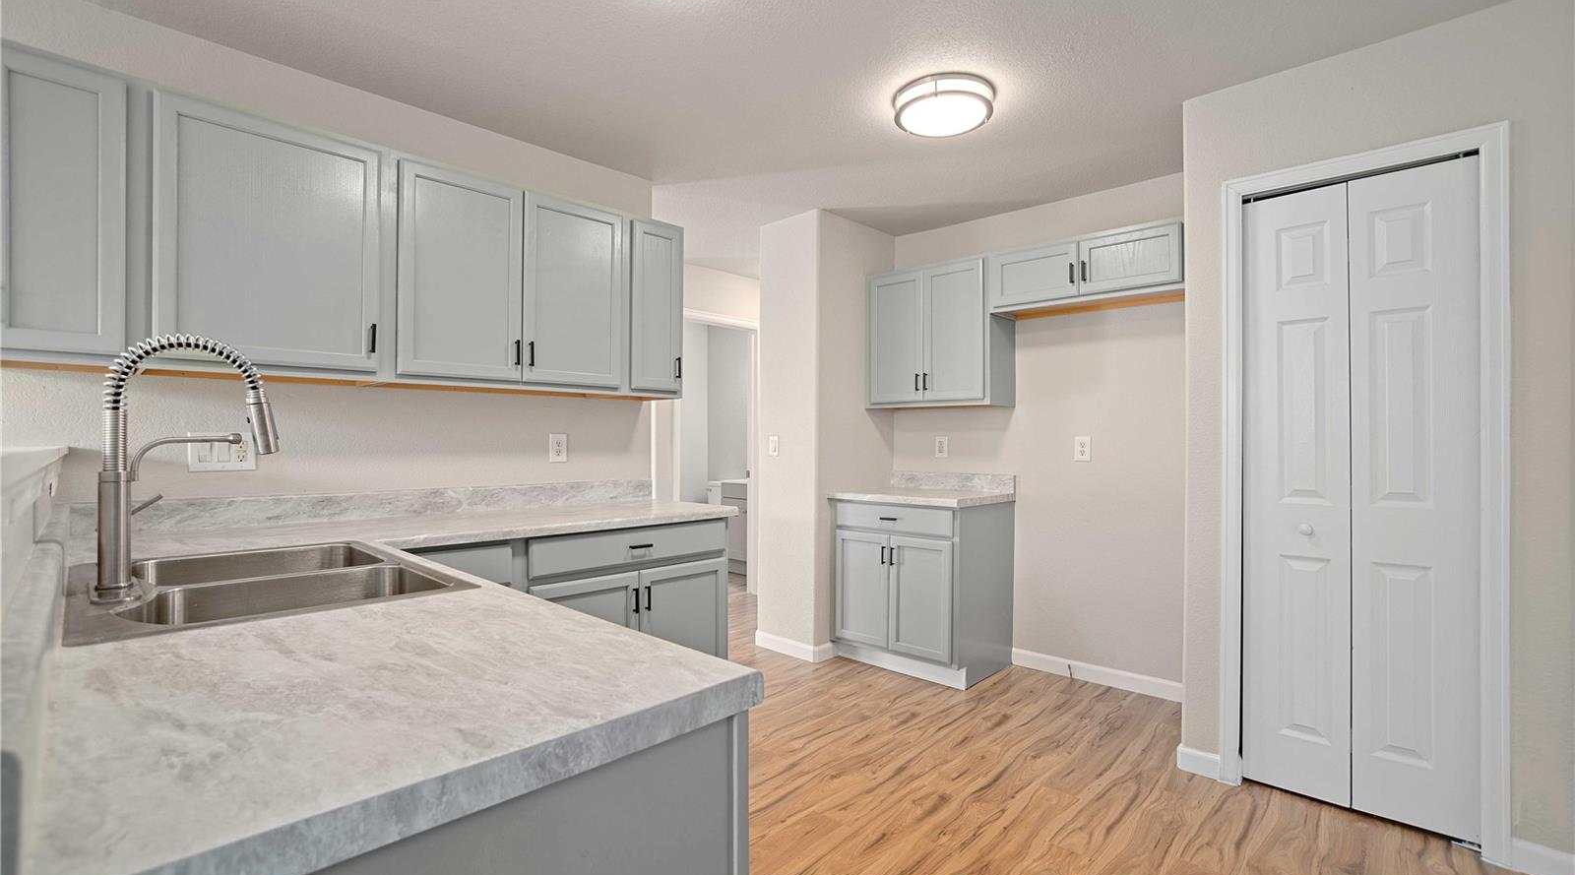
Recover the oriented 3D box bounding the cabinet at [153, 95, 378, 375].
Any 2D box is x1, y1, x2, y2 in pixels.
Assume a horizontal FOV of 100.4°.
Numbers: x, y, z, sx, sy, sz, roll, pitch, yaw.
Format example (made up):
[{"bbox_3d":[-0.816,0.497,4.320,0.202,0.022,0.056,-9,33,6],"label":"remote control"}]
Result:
[{"bbox_3d":[-1.579,-0.552,2.003,0.525,0.715,0.325,0,0,-44],"label":"cabinet"}]

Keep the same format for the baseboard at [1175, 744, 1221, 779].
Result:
[{"bbox_3d":[1.464,1.165,2.341,0.135,0.090,0.018,0,0,42],"label":"baseboard"}]

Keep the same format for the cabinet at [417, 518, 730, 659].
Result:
[{"bbox_3d":[-0.880,0.762,2.459,1.160,0.876,0.620,0,0,-44],"label":"cabinet"}]

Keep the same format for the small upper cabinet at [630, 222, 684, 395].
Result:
[{"bbox_3d":[-0.670,-0.550,2.880,0.290,0.745,0.325,0,0,-44],"label":"small upper cabinet"}]

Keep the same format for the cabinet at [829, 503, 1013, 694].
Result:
[{"bbox_3d":[0.715,0.773,3.556,0.775,0.876,0.590,0,0,42],"label":"cabinet"}]

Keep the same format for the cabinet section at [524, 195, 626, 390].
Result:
[{"bbox_3d":[-0.924,-0.555,2.675,0.415,0.729,0.310,1,0,-44],"label":"cabinet section"}]

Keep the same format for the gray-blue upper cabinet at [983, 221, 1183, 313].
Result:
[{"bbox_3d":[1.428,-0.762,3.087,0.870,0.300,0.330,0,0,42],"label":"gray-blue upper cabinet"}]

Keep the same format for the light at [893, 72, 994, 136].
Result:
[{"bbox_3d":[0.571,-1.199,2.399,0.364,0.066,0.364,0,0,0],"label":"light"}]

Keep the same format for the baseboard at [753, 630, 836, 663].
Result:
[{"bbox_3d":[0.047,1.164,3.732,0.478,0.090,0.178,0,0,42],"label":"baseboard"}]

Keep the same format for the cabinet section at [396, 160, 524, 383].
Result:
[{"bbox_3d":[-1.228,-0.555,2.386,0.424,0.729,0.310,1,0,-44],"label":"cabinet section"}]

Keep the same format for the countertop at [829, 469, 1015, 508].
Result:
[{"bbox_3d":[0.715,0.266,3.552,0.780,0.138,0.620,0,0,42],"label":"countertop"}]

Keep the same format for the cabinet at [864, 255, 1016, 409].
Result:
[{"bbox_3d":[0.827,-0.538,3.626,0.765,0.760,0.330,0,0,42],"label":"cabinet"}]

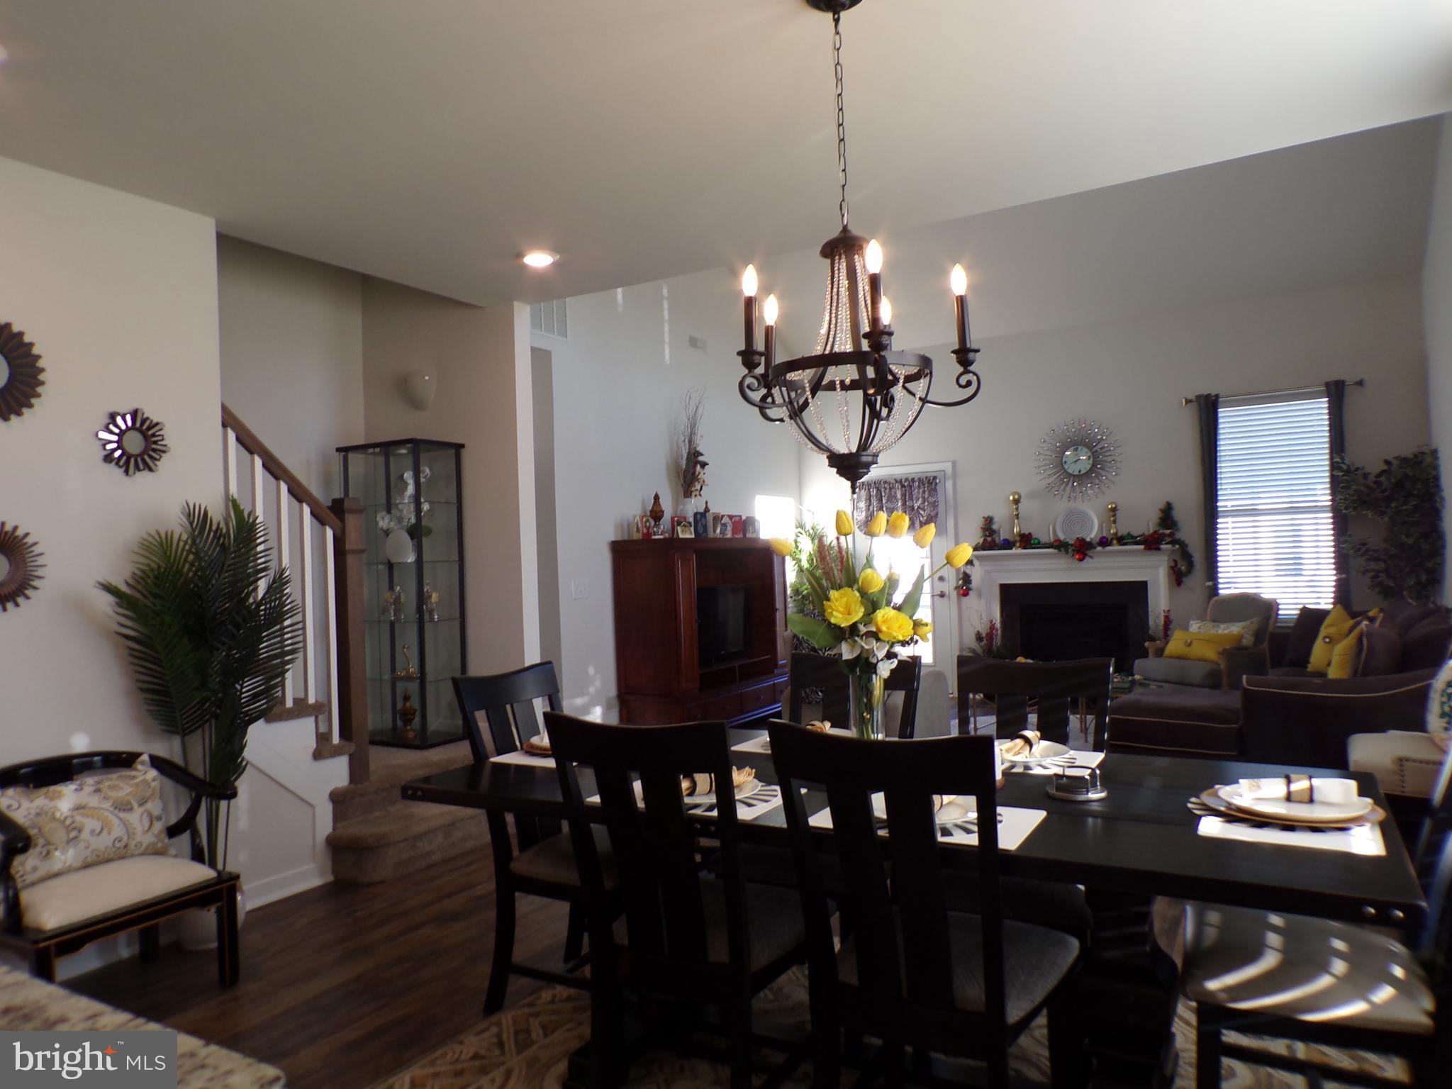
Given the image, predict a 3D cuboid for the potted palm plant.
[{"bbox_3d":[-1.854,0.639,3.585,0.600,1.640,0.740,-2,0,29],"label":"potted palm plant"}]

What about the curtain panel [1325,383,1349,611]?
[{"bbox_3d":[4.577,-0.041,7.478,0.150,2.340,0.100,-2,0,29],"label":"curtain panel"}]

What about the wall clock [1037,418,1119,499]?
[{"bbox_3d":[2.936,-0.715,8.441,0.680,0.690,0.060,-2,0,29],"label":"wall clock"}]

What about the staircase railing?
[{"bbox_3d":[-1.831,0.259,4.321,0.120,1.614,0.700,-2,-1,30],"label":"staircase railing"}]

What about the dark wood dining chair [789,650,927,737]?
[{"bbox_3d":[0.334,0.873,3.095,0.490,1.016,0.550,-2,0,29],"label":"dark wood dining chair"}]

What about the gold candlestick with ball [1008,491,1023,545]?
[{"bbox_3d":[2.534,-0.212,8.774,0.115,0.493,0.115,-3,-1,30],"label":"gold candlestick with ball"}]

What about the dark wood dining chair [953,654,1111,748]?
[{"bbox_3d":[0.802,0.842,2.770,0.495,1.000,0.590,-2,-1,30],"label":"dark wood dining chair"}]

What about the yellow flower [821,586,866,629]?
[{"bbox_3d":[0.301,0.161,2.570,0.110,0.110,0.085,-2,-1,7],"label":"yellow flower"}]

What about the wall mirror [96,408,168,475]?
[{"bbox_3d":[-2.154,-0.377,3.670,0.030,0.250,0.255,-2,0,29],"label":"wall mirror"}]

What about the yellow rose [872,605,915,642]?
[{"bbox_3d":[0.425,0.203,2.560,0.110,0.090,0.085,-2,0,9],"label":"yellow rose"}]

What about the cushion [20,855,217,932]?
[{"bbox_3d":[-1.983,1.066,3.170,0.450,0.085,0.530,-2,0,29],"label":"cushion"}]

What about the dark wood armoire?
[{"bbox_3d":[-0.128,0.702,7.763,0.545,1.467,1.720,-2,-1,30],"label":"dark wood armoire"}]

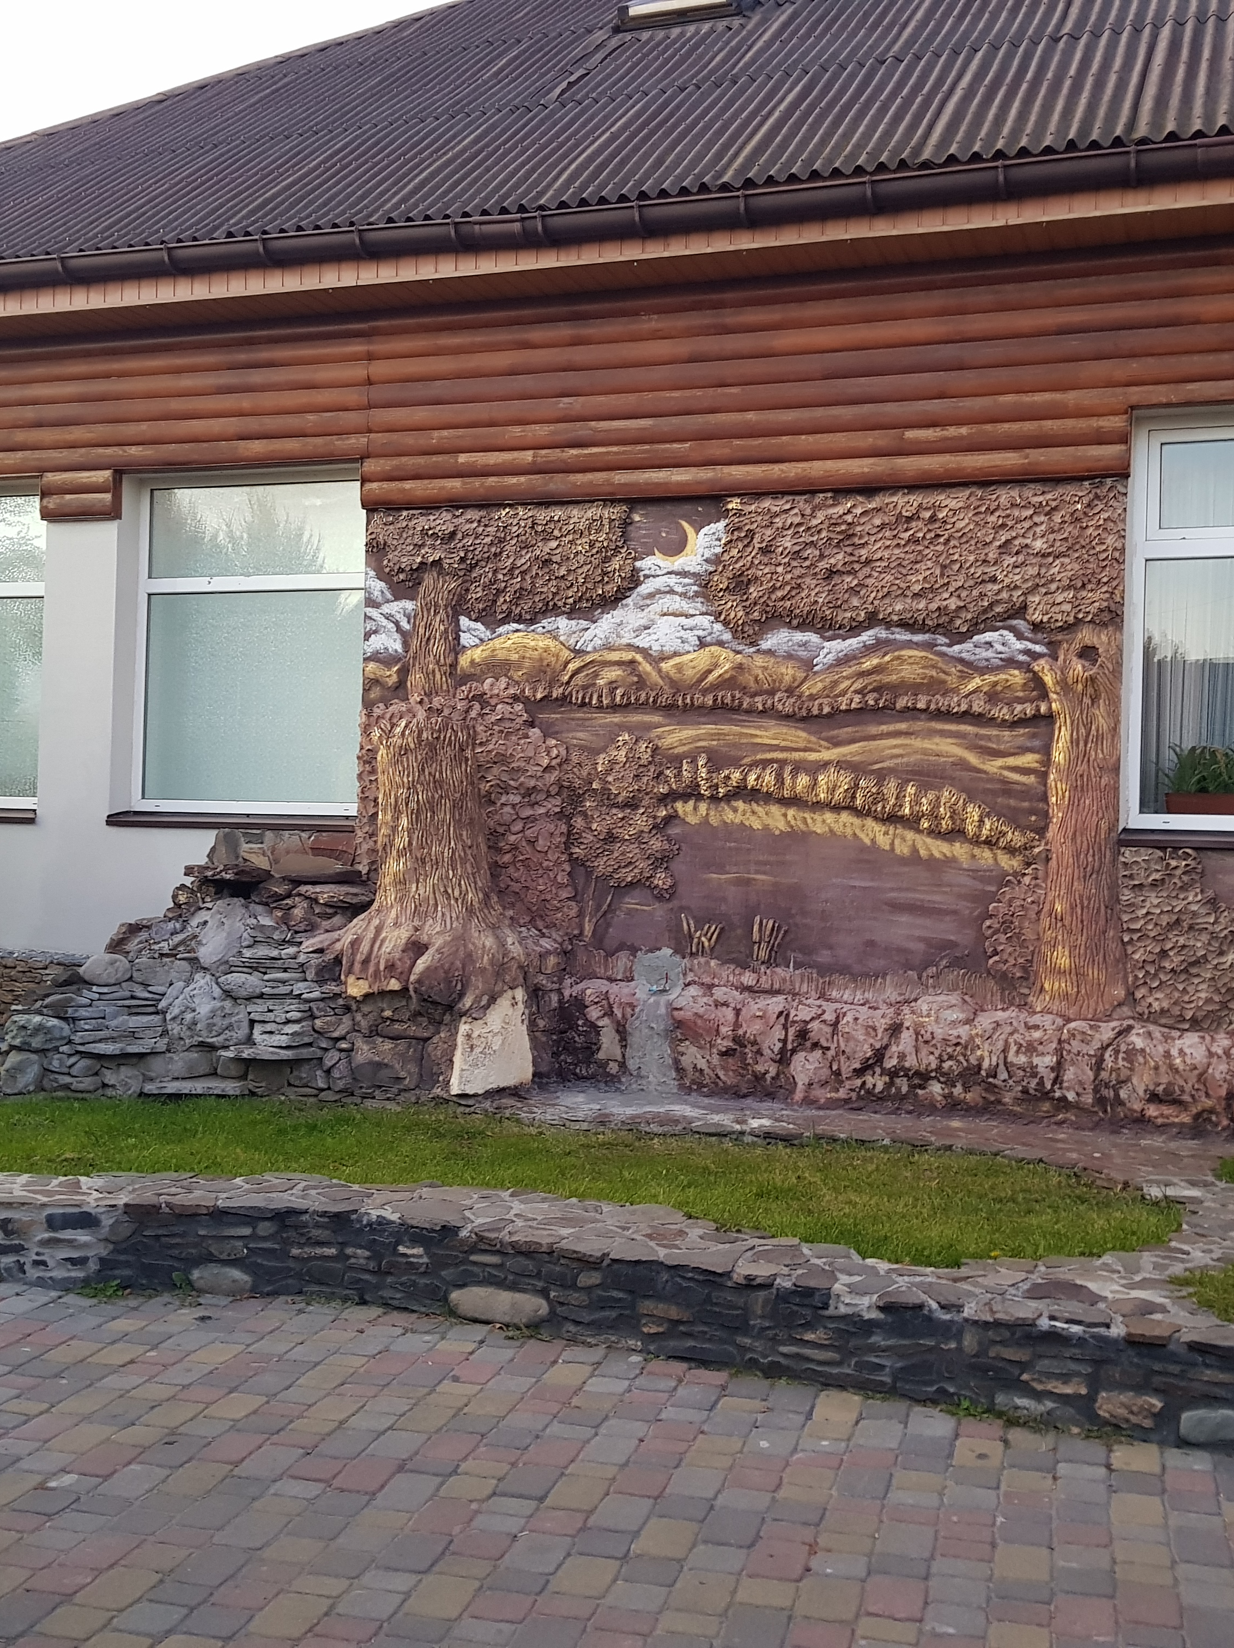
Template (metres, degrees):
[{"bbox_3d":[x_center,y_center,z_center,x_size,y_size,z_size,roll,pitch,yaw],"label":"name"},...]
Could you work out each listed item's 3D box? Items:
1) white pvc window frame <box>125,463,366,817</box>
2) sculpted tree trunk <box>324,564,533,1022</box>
[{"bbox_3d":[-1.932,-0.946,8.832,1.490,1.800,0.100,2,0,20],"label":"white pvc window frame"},{"bbox_3d":[-0.868,-0.170,7.779,1.020,2.150,0.480,2,0,20],"label":"sculpted tree trunk"}]

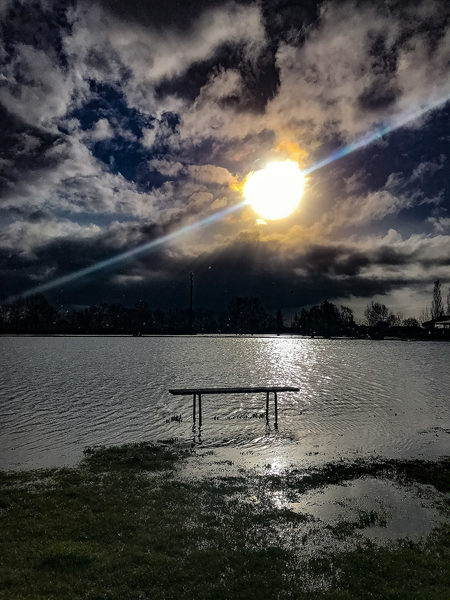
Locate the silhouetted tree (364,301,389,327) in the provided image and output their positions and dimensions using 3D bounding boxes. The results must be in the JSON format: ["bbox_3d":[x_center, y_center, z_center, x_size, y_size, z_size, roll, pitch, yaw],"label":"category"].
[{"bbox_3d":[31.218,3.606,100.000,4.945,7.006,4.945,0,-3,0],"label":"silhouetted tree"}]

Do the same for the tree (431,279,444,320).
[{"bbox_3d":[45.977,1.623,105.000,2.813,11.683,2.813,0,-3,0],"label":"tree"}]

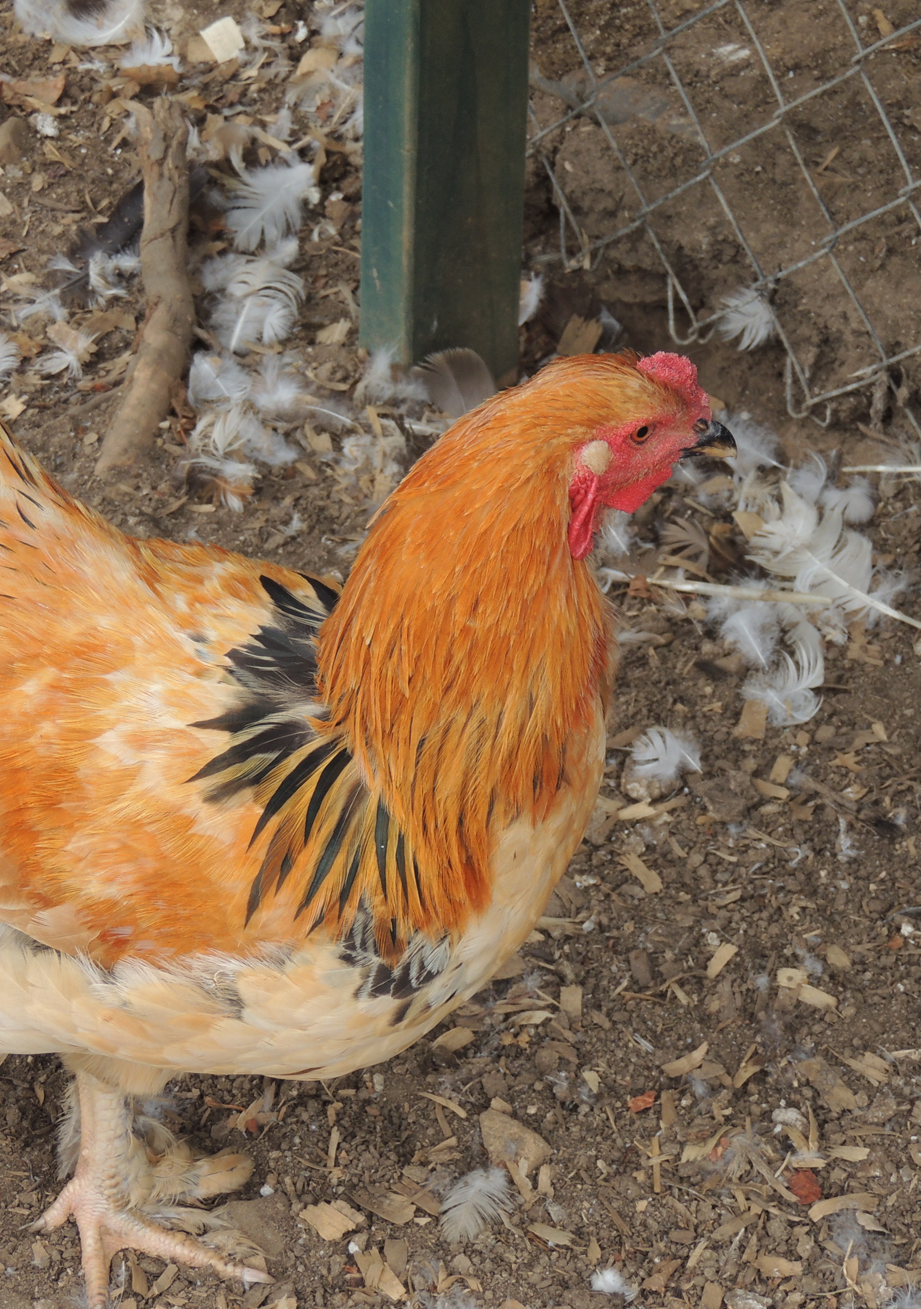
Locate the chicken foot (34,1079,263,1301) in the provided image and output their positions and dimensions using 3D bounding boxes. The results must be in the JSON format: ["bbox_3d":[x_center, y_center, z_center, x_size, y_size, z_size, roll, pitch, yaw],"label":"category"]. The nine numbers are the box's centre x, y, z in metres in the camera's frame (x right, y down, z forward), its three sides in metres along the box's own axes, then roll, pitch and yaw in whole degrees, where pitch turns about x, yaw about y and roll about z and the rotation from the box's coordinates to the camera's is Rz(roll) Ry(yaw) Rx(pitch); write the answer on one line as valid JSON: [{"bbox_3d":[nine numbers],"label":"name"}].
[{"bbox_3d":[-0.135,0.230,1.917,0.107,0.085,0.100,16,37,19],"label":"chicken foot"}]

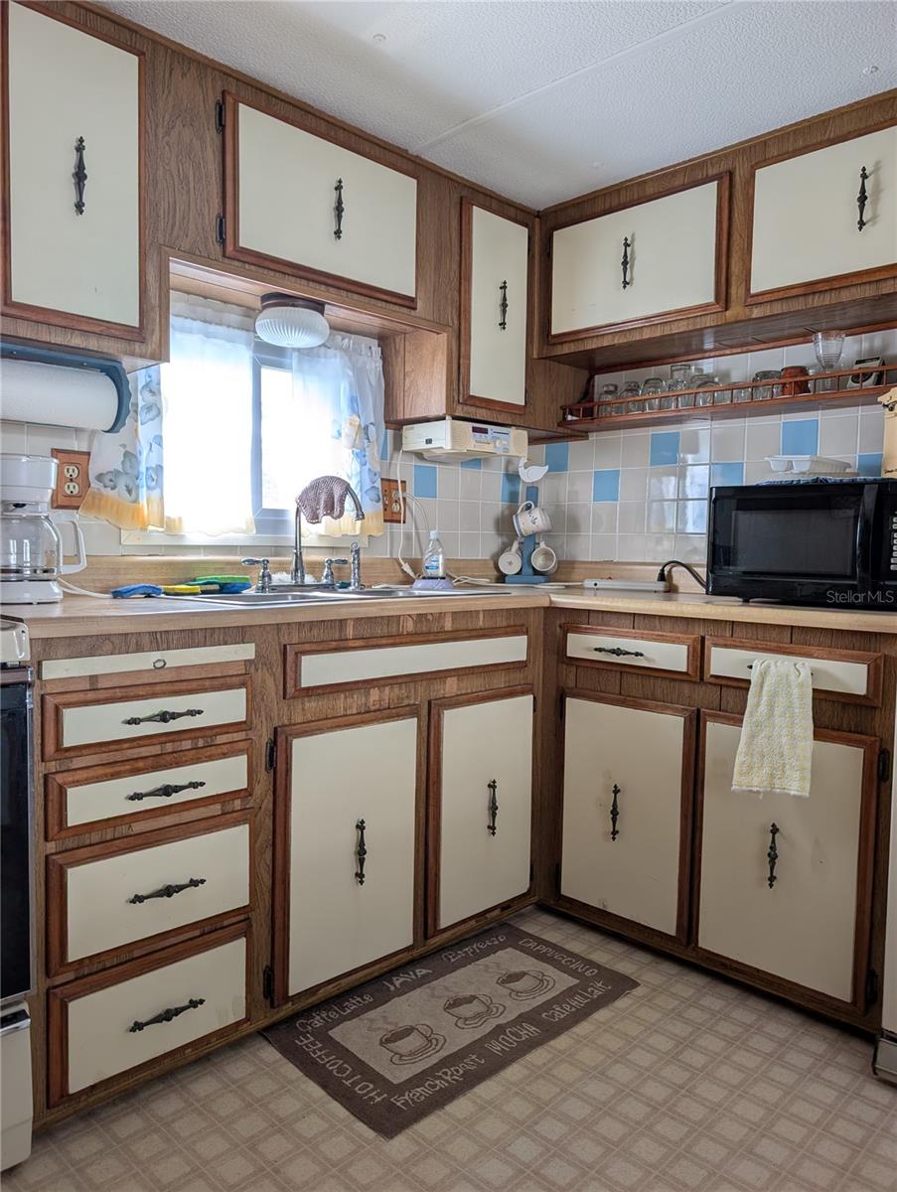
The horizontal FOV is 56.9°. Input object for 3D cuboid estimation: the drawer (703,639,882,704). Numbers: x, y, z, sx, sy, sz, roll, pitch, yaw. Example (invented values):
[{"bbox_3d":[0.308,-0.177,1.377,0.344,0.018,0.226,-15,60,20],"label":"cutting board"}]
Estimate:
[{"bbox_3d":[0.736,0.160,1.801,0.045,0.112,0.387,-2,5,-45],"label":"drawer"}]

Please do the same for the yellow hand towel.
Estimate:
[{"bbox_3d":[0.702,0.287,1.797,0.045,0.302,0.172,-2,5,-45],"label":"yellow hand towel"}]

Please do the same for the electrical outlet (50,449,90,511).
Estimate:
[{"bbox_3d":[-0.884,-0.273,1.952,0.090,0.138,0.020,-2,5,-45],"label":"electrical outlet"}]

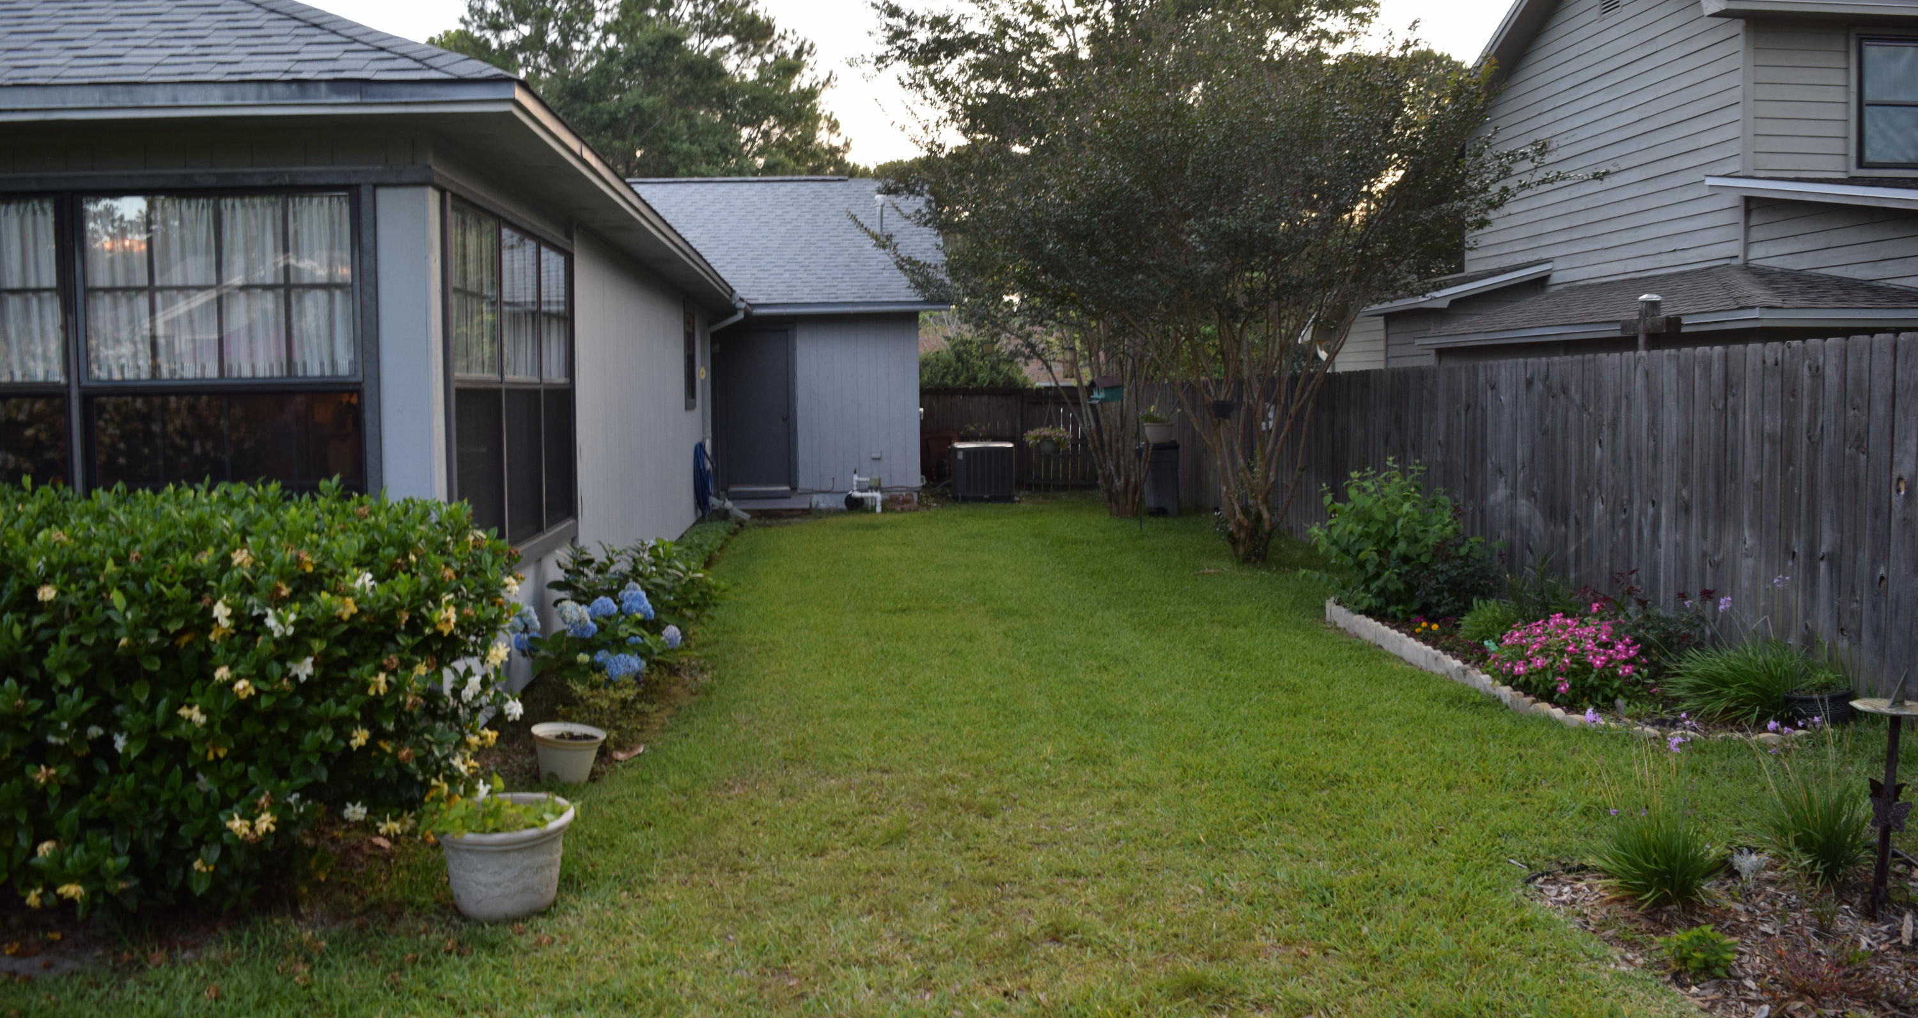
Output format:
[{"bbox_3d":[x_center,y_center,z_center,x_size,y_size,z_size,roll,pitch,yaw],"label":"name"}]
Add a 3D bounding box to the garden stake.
[{"bbox_3d":[2.797,0.844,4.320,0.220,0.710,0.210,2,4,0],"label":"garden stake"}]

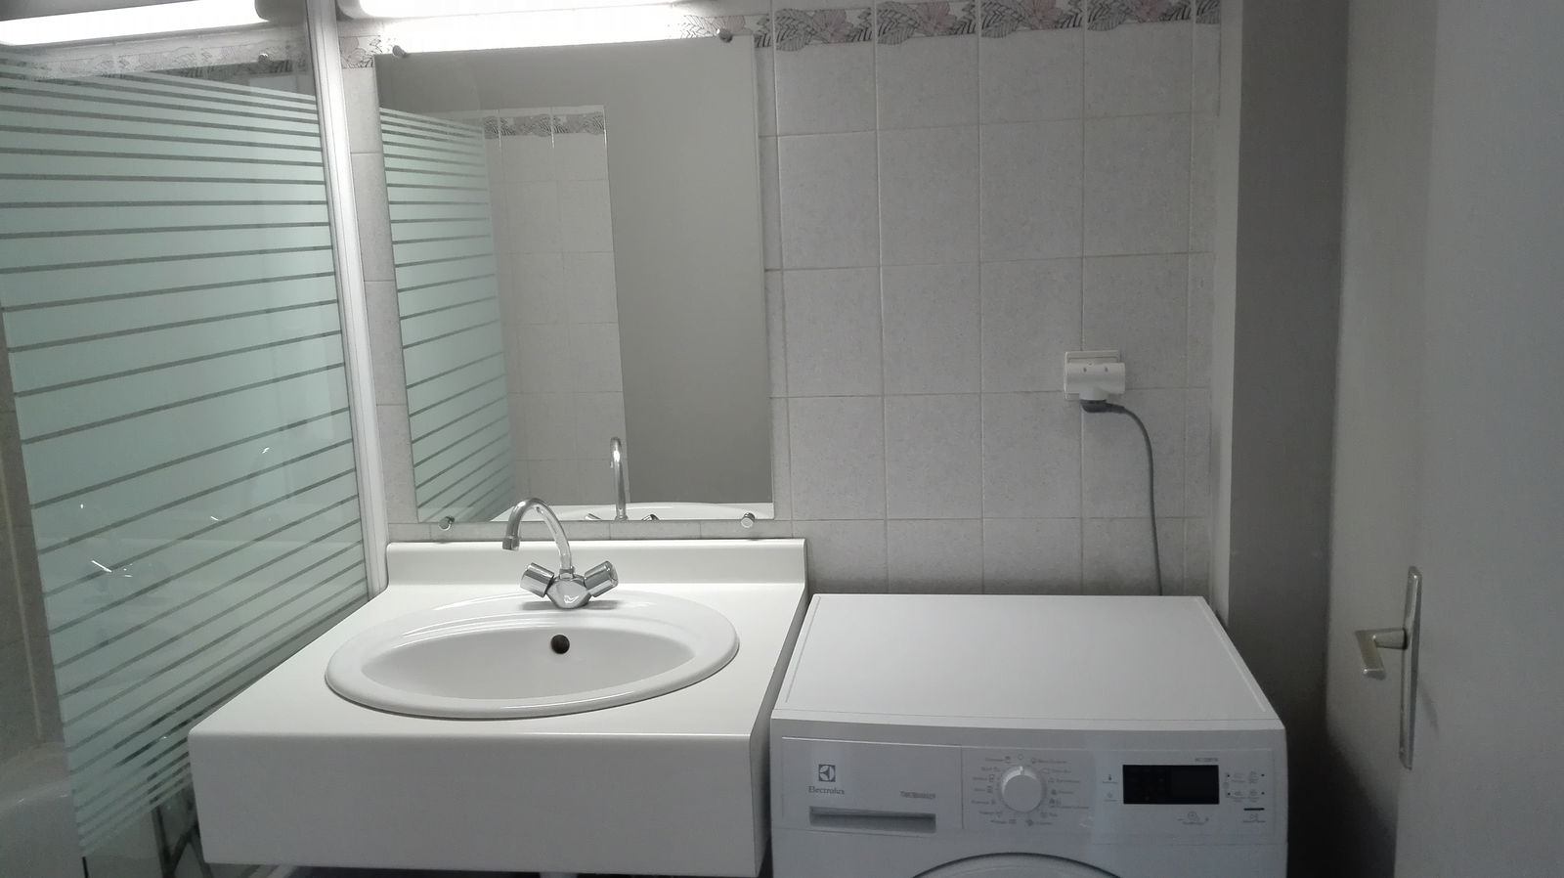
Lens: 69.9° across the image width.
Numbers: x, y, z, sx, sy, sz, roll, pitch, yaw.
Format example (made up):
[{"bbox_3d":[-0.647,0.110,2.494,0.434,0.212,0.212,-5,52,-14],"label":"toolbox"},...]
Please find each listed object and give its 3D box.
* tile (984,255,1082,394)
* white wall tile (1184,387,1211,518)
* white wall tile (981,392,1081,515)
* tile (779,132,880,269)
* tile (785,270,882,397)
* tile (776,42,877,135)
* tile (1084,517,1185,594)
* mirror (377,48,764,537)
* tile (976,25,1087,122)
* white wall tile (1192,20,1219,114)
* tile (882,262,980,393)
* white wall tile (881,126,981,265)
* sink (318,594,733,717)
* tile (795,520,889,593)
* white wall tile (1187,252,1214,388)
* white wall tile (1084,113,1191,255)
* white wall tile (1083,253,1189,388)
[{"bbox_3d":[0.380,-0.170,1.701,0.150,0.200,0.010,-1,11,8],"label":"tile"},{"bbox_3d":[0.630,0.022,1.697,0.036,0.197,0.010,-1,10,8],"label":"white wall tile"},{"bbox_3d":[0.389,0.027,1.738,0.150,0.200,0.010,-1,11,8],"label":"white wall tile"},{"bbox_3d":[0.072,-0.361,1.704,0.150,0.200,0.010,-1,11,8],"label":"tile"},{"bbox_3d":[0.080,-0.166,1.741,0.149,0.197,0.010,-1,10,8],"label":"tile"},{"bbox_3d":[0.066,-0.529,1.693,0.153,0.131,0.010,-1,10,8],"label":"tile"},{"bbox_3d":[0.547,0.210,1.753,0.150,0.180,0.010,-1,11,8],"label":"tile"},{"bbox_3d":[-0.326,-0.235,1.784,0.605,0.753,0.014,-1,10,8],"label":"mirror"},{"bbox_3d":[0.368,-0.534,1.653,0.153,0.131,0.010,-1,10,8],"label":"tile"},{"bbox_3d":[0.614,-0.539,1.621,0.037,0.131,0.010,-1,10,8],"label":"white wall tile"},{"bbox_3d":[0.230,-0.167,1.721,0.150,0.200,0.010,-1,11,8],"label":"tile"},{"bbox_3d":[0.221,-0.364,1.684,0.150,0.200,0.010,-1,11,8],"label":"white wall tile"},{"bbox_3d":[-0.333,0.362,1.563,0.558,0.170,0.477,-1,10,8],"label":"sink"},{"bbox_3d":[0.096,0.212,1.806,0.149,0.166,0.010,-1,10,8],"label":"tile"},{"bbox_3d":[0.622,-0.174,1.663,0.036,0.197,0.010,-1,10,8],"label":"white wall tile"},{"bbox_3d":[0.526,-0.374,1.661,0.152,0.202,0.010,-1,10,8],"label":"white wall tile"},{"bbox_3d":[0.529,-0.173,1.677,0.149,0.197,0.010,-1,10,8],"label":"white wall tile"}]

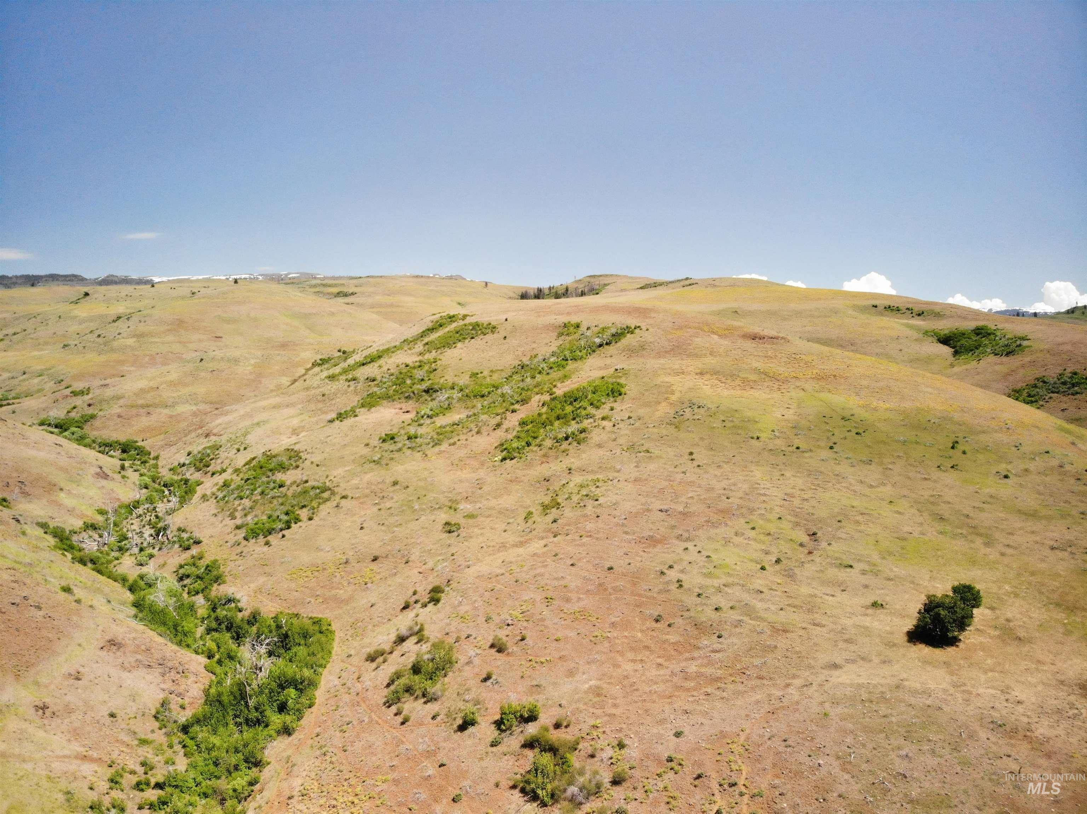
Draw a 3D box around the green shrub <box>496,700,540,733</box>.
[{"bbox_3d":[-2.120,26.650,64.920,3.730,1.800,2.420,0,8,0],"label":"green shrub"}]

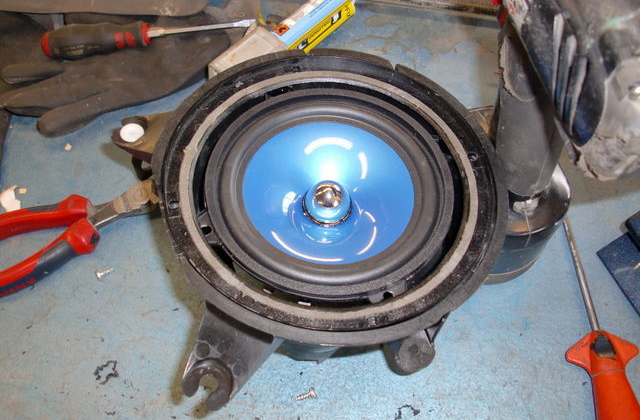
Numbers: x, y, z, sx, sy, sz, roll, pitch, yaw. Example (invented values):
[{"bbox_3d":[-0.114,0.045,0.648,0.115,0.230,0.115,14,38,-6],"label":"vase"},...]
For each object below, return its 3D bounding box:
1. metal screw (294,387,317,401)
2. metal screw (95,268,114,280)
[{"bbox_3d":[-0.010,0.126,0.450,0.015,0.007,0.007,-18,60,-1],"label":"metal screw"},{"bbox_3d":[-0.157,0.046,0.489,0.015,0.007,0.007,-21,61,-31],"label":"metal screw"}]

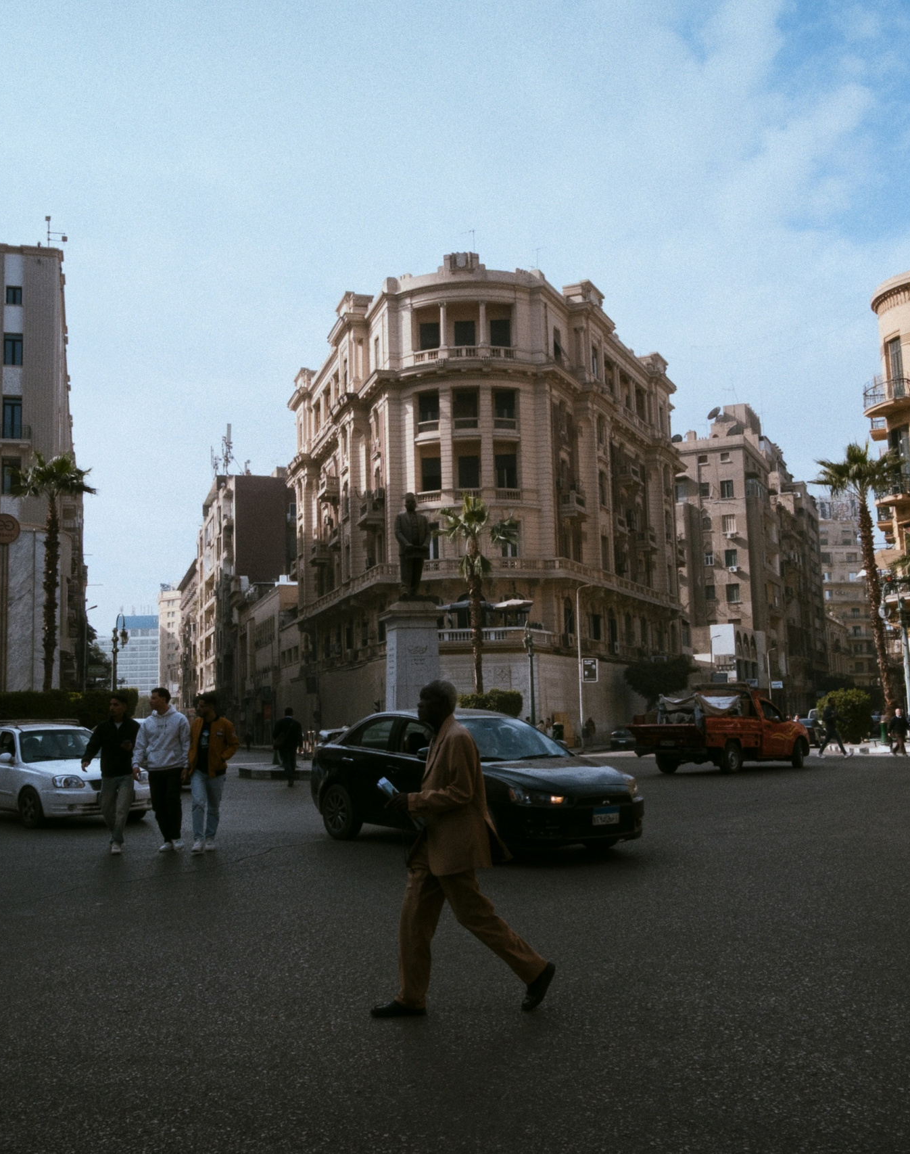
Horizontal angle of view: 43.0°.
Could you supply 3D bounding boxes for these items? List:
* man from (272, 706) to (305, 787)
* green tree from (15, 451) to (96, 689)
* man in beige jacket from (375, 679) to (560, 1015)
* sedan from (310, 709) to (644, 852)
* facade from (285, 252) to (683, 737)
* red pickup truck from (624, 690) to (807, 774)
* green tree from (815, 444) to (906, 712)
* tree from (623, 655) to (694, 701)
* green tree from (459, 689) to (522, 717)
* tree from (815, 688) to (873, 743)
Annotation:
[{"bbox_3d":[-3.665,3.738,25.274,0.620,1.716,0.450,-2,-7,4],"label":"man"},{"bbox_3d":[-16.874,1.289,49.208,3.400,13.475,3.400,-1,-7,0],"label":"green tree"},{"bbox_3d":[0.022,1.339,5.779,0.860,1.636,0.540,-1,-7,0],"label":"man in beige jacket"},{"bbox_3d":[0.097,2.241,12.931,1.770,1.490,4.560,4,-9,-37],"label":"sedan"},{"bbox_3d":[1.264,-3.290,80.497,29.500,29.432,27.000,-2,-7,4],"label":"facade"},{"bbox_3d":[5.911,3.277,25.038,1.780,1.850,5.150,-7,-9,39],"label":"red pickup truck"},{"bbox_3d":[15.918,0.614,44.243,3.500,11.589,3.400,-2,-7,0],"label":"green tree"},{"bbox_3d":[10.272,6.248,57.667,3.700,4.651,3.400,-2,-7,0],"label":"tree"},{"bbox_3d":[1.448,6.595,52.589,3.400,2.881,3.100,-2,-7,0],"label":"green tree"},{"bbox_3d":[16.844,6.031,50.139,2.500,2.352,2.500,-1,-7,0],"label":"tree"}]

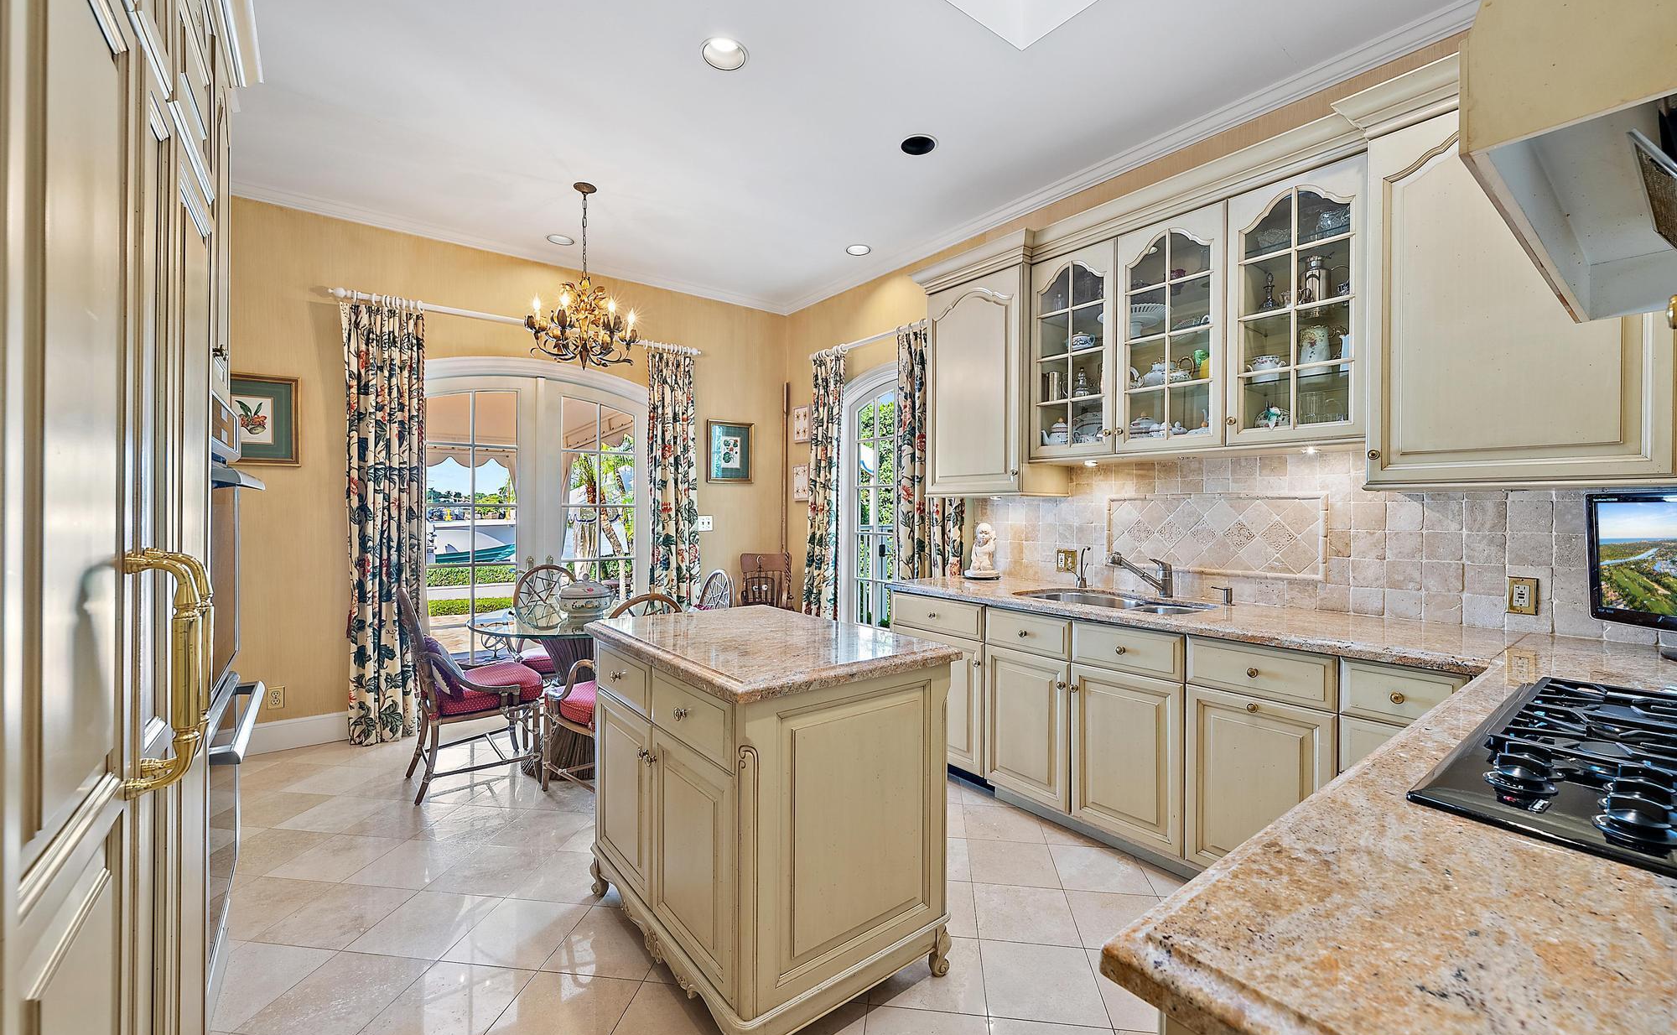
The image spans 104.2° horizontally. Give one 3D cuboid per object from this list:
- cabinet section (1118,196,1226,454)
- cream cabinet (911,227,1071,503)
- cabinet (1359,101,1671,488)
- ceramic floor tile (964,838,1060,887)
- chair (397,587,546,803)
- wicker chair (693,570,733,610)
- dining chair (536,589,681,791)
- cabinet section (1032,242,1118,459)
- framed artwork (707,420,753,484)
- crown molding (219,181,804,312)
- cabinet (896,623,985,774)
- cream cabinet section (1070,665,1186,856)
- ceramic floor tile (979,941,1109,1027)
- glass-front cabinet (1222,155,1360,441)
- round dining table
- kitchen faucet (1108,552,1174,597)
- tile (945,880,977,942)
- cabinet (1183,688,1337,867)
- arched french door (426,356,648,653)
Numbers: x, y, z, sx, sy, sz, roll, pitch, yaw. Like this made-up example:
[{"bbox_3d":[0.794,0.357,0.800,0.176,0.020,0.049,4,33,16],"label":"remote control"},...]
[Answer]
[{"bbox_3d":[1.423,-0.720,2.670,0.310,0.906,0.431,0,0,-38],"label":"cabinet section"},{"bbox_3d":[0.778,-0.689,3.325,0.460,1.170,0.680,0,0,-38],"label":"cream cabinet"},{"bbox_3d":[2.016,-0.640,1.956,0.420,1.090,0.600,-1,1,-38],"label":"cabinet"},{"bbox_3d":[0.637,1.270,2.394,0.305,0.010,0.305,0,1,8],"label":"ceramic floor tile"},{"bbox_3d":[-1.753,0.787,3.149,0.630,0.940,0.560,-1,1,-35],"label":"chair"},{"bbox_3d":[-0.930,0.786,3.798,0.610,0.930,0.570,0,0,-38],"label":"wicker chair"},{"bbox_3d":[-0.986,0.788,2.950,0.570,0.930,0.610,0,0,-42],"label":"dining chair"},{"bbox_3d":[1.149,-0.715,2.972,0.316,0.910,0.405,0,0,-38],"label":"cabinet section"},{"bbox_3d":[-0.814,-0.497,4.985,0.395,0.475,0.025,0,0,-36],"label":"framed artwork"},{"bbox_3d":[-1.846,-1.673,4.207,3.510,0.078,0.060,0,0,-36],"label":"crown molding"},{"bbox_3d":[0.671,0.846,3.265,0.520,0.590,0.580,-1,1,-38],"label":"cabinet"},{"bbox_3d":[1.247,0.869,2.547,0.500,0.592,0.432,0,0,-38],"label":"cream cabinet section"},{"bbox_3d":[0.555,1.279,1.798,0.305,0.010,0.305,0,1,8],"label":"ceramic floor tile"},{"bbox_3d":[1.665,-0.709,2.320,0.316,0.905,0.405,0,0,-38],"label":"glass-front cabinet"},{"bbox_3d":[-1.279,0.879,3.408,1.160,0.745,1.160,0,0,0],"label":"round dining table"},{"bbox_3d":[1.286,0.250,2.769,0.275,0.196,0.060,0,0,-3],"label":"kitchen faucet"},{"bbox_3d":[0.293,1.271,2.131,0.305,0.010,0.305,0,0,8],"label":"tile"},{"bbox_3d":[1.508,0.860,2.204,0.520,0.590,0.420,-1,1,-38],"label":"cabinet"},{"bbox_3d":[-1.953,0.116,4.320,1.580,2.250,0.100,-1,1,-38],"label":"arched french door"}]

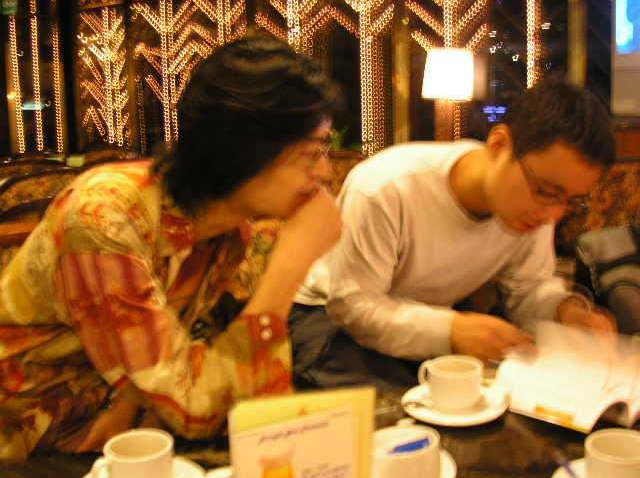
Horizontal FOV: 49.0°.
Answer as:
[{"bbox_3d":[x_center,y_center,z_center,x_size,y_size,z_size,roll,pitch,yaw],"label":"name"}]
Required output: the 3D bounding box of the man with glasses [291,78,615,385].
[{"bbox_3d":[0.228,0.222,1.381,0.540,1.050,0.760,-12,16,-39],"label":"man with glasses"}]

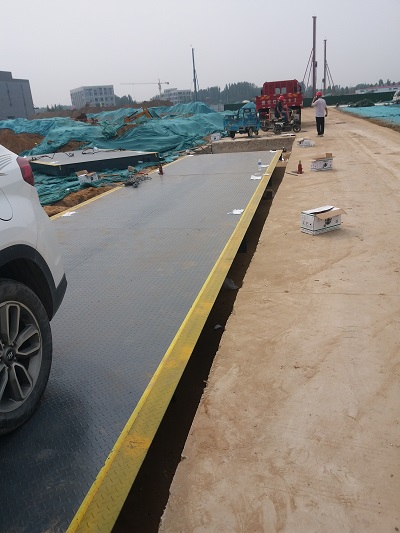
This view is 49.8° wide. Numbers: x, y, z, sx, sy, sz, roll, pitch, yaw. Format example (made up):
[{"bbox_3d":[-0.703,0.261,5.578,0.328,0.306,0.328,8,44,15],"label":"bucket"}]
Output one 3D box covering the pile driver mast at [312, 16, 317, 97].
[{"bbox_3d":[36.164,-64.457,136.733,1.000,25.850,1.000,1,20,14],"label":"pile driver mast"}]

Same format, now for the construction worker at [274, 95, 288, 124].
[{"bbox_3d":[4.134,-7.964,21.918,0.750,1.400,0.500,-4,20,1],"label":"construction worker"}]

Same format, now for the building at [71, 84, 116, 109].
[{"bbox_3d":[-64.308,-97.832,261.076,17.967,18.630,28.048,-15,22,-27],"label":"building"}]

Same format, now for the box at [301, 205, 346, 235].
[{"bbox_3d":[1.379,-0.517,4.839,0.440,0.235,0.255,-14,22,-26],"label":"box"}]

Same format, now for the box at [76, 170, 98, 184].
[{"bbox_3d":[-2.528,-1.968,9.632,0.270,0.270,0.440,2,21,18],"label":"box"}]

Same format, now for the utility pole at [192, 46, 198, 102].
[{"bbox_3d":[-2.075,-82.891,193.336,0.950,27.568,0.950,-4,20,1],"label":"utility pole"}]

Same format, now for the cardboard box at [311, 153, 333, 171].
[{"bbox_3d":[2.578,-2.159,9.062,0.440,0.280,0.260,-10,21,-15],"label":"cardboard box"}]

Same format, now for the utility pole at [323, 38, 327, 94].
[{"bbox_3d":[53.135,-82.518,183.740,0.950,25.454,0.950,1,21,16],"label":"utility pole"}]

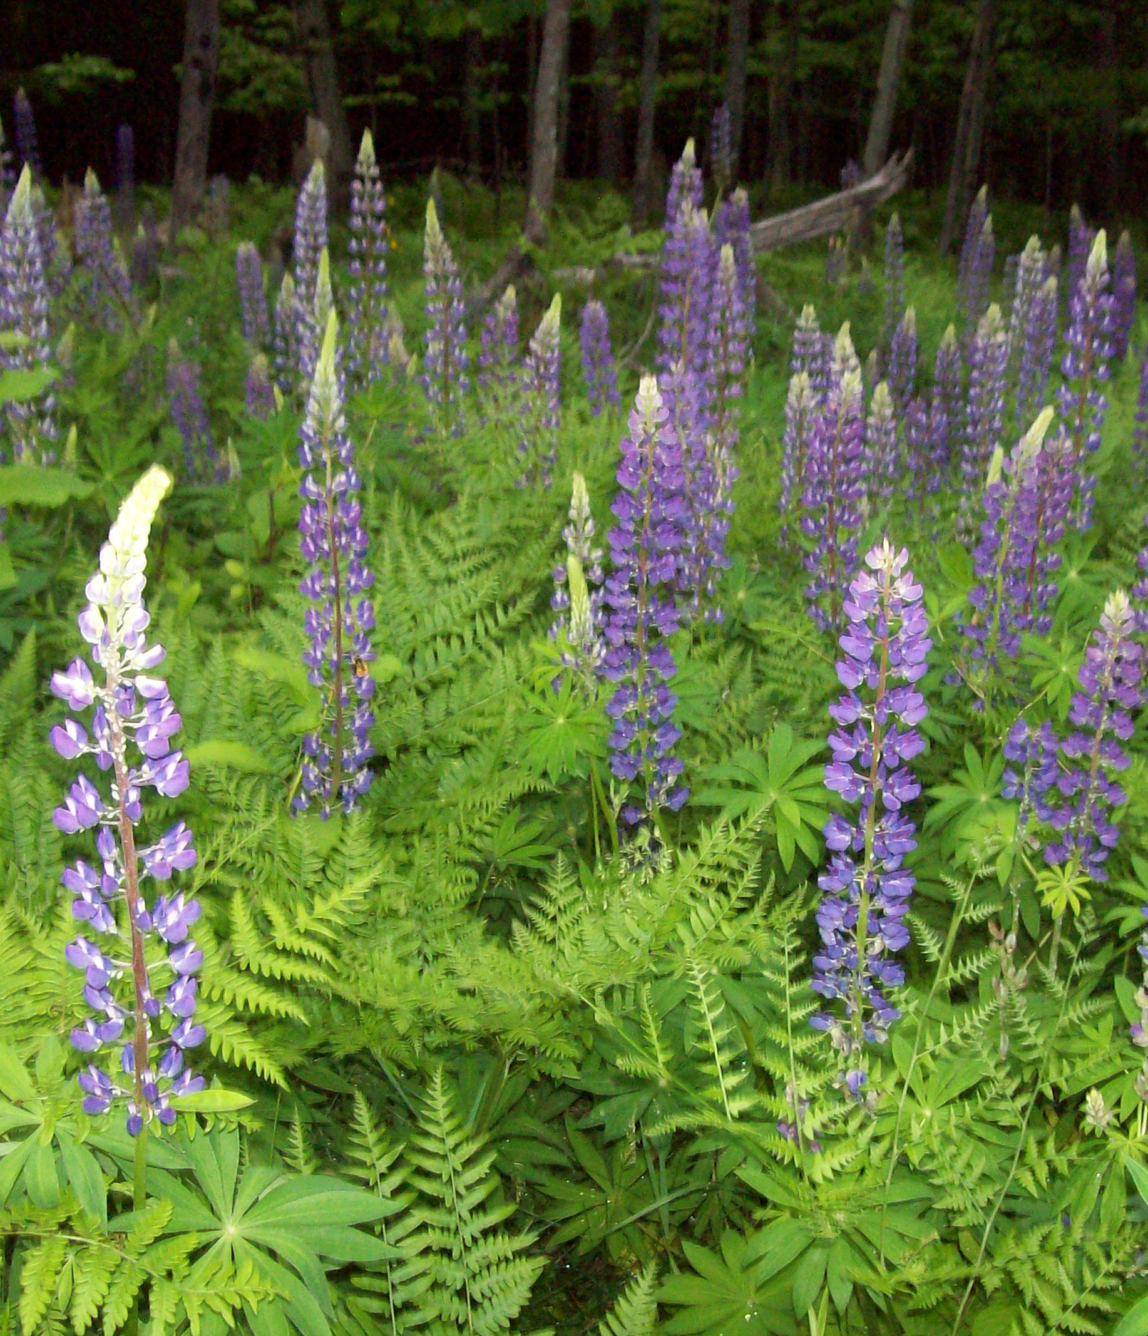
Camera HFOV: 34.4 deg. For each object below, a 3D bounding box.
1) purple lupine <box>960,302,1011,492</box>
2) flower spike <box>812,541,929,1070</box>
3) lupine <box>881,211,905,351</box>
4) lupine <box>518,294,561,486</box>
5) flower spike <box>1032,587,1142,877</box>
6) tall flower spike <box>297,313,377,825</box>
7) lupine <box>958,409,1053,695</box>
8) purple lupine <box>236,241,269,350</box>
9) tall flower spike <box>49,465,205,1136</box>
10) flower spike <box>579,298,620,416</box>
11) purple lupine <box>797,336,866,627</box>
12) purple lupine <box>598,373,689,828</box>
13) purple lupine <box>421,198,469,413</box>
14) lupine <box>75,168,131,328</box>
[{"bbox_3d":[0.558,-0.362,2.500,0.064,0.257,0.064,5,18,12],"label":"purple lupine"},{"bbox_3d":[0.198,0.098,1.240,0.068,0.376,0.068,3,17,9],"label":"flower spike"},{"bbox_3d":[0.843,-1.016,4.900,0.063,0.366,0.063,1,17,10],"label":"lupine"},{"bbox_3d":[-0.042,-0.415,2.800,0.063,0.291,0.063,6,18,-2],"label":"lupine"},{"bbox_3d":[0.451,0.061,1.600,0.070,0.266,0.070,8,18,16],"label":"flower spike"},{"bbox_3d":[-0.208,-0.080,1.600,0.064,0.450,0.064,-1,18,-7],"label":"tall flower spike"},{"bbox_3d":[0.507,-0.130,2.150,0.065,0.348,0.065,12,20,12],"label":"lupine"},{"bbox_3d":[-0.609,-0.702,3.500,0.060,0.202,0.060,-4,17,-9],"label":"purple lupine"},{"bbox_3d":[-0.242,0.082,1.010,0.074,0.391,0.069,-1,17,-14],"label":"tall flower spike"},{"bbox_3d":[0.043,-0.553,3.300,0.065,0.211,0.065,-5,17,2],"label":"flower spike"},{"bbox_3d":[0.271,-0.189,1.900,0.064,0.314,0.064,2,18,8],"label":"purple lupine"},{"bbox_3d":[0.060,-0.048,1.520,0.064,0.387,0.064,0,18,2],"label":"purple lupine"},{"bbox_3d":[-0.195,-0.535,2.750,0.064,0.314,0.064,-3,17,-3],"label":"purple lupine"},{"bbox_3d":[-0.837,-0.746,3.300,0.072,0.279,0.072,-7,17,-13],"label":"lupine"}]

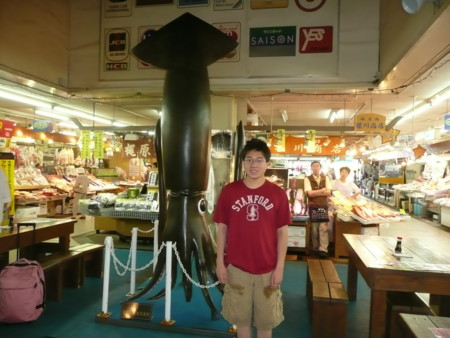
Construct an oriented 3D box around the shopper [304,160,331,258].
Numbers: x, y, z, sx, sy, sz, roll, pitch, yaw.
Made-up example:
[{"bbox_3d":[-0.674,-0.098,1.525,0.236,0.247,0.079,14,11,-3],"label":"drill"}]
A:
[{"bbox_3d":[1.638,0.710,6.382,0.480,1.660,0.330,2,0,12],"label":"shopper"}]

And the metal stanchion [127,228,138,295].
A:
[{"bbox_3d":[-1.035,1.041,4.100,0.120,0.745,0.120,2,0,12],"label":"metal stanchion"}]

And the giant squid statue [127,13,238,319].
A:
[{"bbox_3d":[-0.410,-0.134,3.969,1.270,3.150,0.970,2,0,13],"label":"giant squid statue"}]

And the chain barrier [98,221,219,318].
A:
[{"bbox_3d":[-0.455,1.050,3.964,1.330,0.770,1.220,2,0,12],"label":"chain barrier"}]

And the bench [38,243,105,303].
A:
[{"bbox_3d":[-1.876,1.235,4.234,0.290,0.430,1.300,2,0,12],"label":"bench"}]

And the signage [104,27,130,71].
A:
[{"bbox_3d":[-1.884,-2.100,6.400,0.485,0.755,0.030,2,0,12],"label":"signage"}]

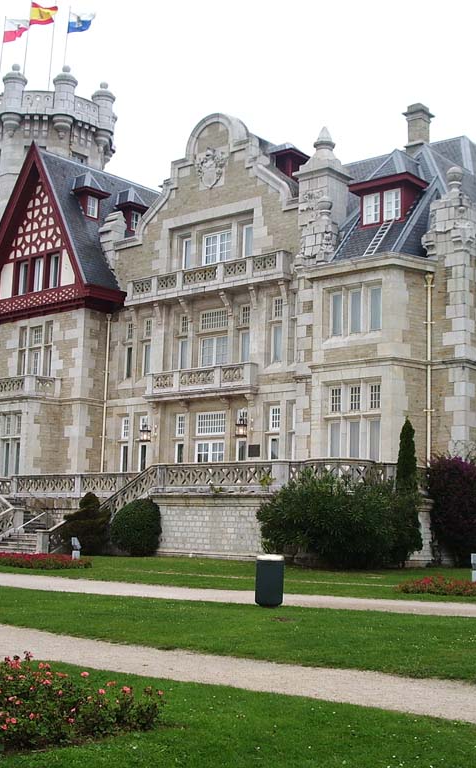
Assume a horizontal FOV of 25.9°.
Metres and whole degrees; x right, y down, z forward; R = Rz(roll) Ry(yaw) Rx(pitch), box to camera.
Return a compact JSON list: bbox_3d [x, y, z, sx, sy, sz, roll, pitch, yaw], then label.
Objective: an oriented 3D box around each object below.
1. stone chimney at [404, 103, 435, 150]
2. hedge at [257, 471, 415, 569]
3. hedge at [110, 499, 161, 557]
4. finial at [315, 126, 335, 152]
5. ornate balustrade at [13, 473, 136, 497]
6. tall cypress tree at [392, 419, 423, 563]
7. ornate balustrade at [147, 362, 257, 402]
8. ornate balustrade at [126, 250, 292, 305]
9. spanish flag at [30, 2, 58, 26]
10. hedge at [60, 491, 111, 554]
[{"bbox_3d":[7.919,-11.222,45.300,0.980,2.200,1.000,-5,-11,40],"label":"stone chimney"},{"bbox_3d":[3.114,4.327,33.065,5.300,3.100,2.900,-5,-11,40],"label":"hedge"},{"bbox_3d":[-3.831,5.345,38.700,1.850,2.100,1.850,2,-8,0],"label":"hedge"},{"bbox_3d":[3.530,-10.009,42.231,0.800,1.030,0.800,2,-8,0],"label":"finial"},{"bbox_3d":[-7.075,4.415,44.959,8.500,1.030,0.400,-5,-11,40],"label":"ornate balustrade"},{"bbox_3d":[5.295,3.306,32.466,0.940,4.610,0.940,2,-8,0],"label":"tall cypress tree"},{"bbox_3d":[-1.632,-0.026,45.237,5.600,1.200,1.050,-5,-11,40],"label":"ornate balustrade"},{"bbox_3d":[-1.463,-4.457,45.017,9.190,1.130,0.650,-5,-11,40],"label":"ornate balustrade"},{"bbox_3d":[-11.759,-22.400,62.600,1.750,1.350,0.450,4,-9,-12],"label":"spanish flag"},{"bbox_3d":[-5.520,5.103,37.779,1.800,2.210,1.800,2,-8,0],"label":"hedge"}]

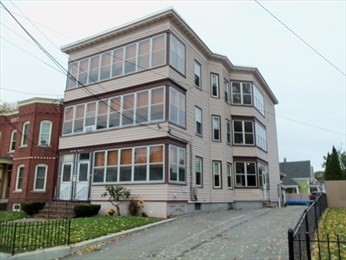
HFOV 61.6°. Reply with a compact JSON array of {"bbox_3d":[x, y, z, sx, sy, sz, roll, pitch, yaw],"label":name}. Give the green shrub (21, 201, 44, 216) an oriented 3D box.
[{"bbox_3d":[-7.640,4.277,15.867,1.050,0.770,1.000,-7,-15,29],"label":"green shrub"}]

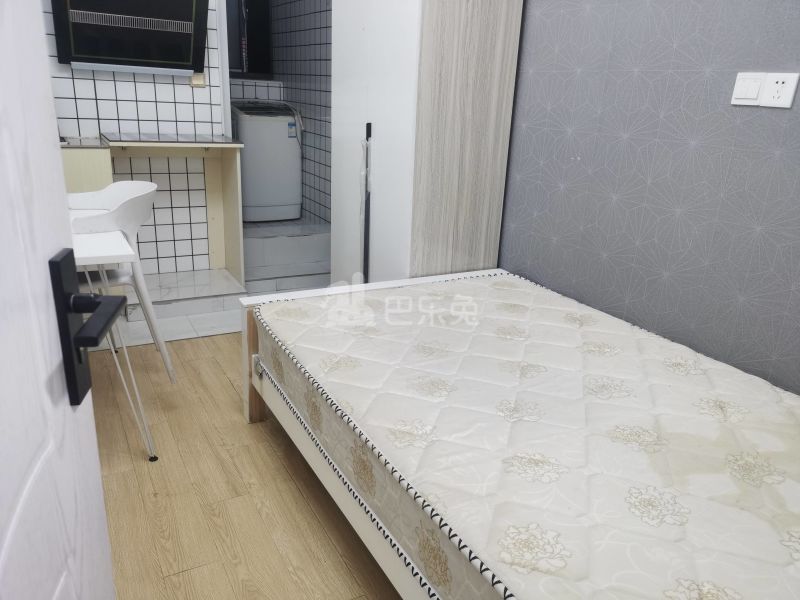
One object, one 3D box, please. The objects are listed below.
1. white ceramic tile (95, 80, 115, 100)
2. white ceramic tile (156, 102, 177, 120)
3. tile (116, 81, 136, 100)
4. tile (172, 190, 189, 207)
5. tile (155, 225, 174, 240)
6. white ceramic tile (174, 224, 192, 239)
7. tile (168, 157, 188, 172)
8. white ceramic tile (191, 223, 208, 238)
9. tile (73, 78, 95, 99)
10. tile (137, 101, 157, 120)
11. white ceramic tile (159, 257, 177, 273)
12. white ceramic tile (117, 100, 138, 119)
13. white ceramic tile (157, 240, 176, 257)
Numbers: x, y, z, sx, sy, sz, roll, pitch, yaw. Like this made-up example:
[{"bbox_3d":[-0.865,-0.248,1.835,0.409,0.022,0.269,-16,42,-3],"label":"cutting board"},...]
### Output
[{"bbox_3d":[-1.584,-1.128,3.357,0.098,0.098,0.010,-8,21,-28],"label":"white ceramic tile"},{"bbox_3d":[-1.325,-1.068,3.534,0.098,0.098,0.010,-8,21,-28],"label":"white ceramic tile"},{"bbox_3d":[-1.491,-1.135,3.399,0.099,0.099,0.010,-8,22,-28],"label":"tile"},{"bbox_3d":[-1.305,-0.602,3.712,0.099,0.099,0.010,-8,22,-28],"label":"tile"},{"bbox_3d":[-1.461,-0.418,3.874,0.101,0.101,0.009,-7,20,-28],"label":"tile"},{"bbox_3d":[-1.319,-0.413,3.781,0.098,0.098,0.010,-8,21,-28],"label":"white ceramic tile"},{"bbox_3d":[-1.308,-0.797,3.678,0.100,0.100,0.010,-7,21,-26],"label":"tile"},{"bbox_3d":[-1.235,-0.424,3.852,0.100,0.100,0.010,-7,21,-26],"label":"white ceramic tile"},{"bbox_3d":[-1.728,-1.154,3.420,0.101,0.101,0.009,-7,20,-28],"label":"tile"},{"bbox_3d":[-1.413,-1.056,3.486,0.098,0.098,0.010,-8,21,-28],"label":"tile"},{"bbox_3d":[-1.471,-0.221,3.938,0.101,0.101,0.009,-7,20,-28],"label":"white ceramic tile"},{"bbox_3d":[-1.496,-1.040,3.432,0.099,0.099,0.010,-8,22,-28],"label":"white ceramic tile"},{"bbox_3d":[-1.466,-0.319,3.906,0.101,0.101,0.009,-7,20,-28],"label":"white ceramic tile"}]

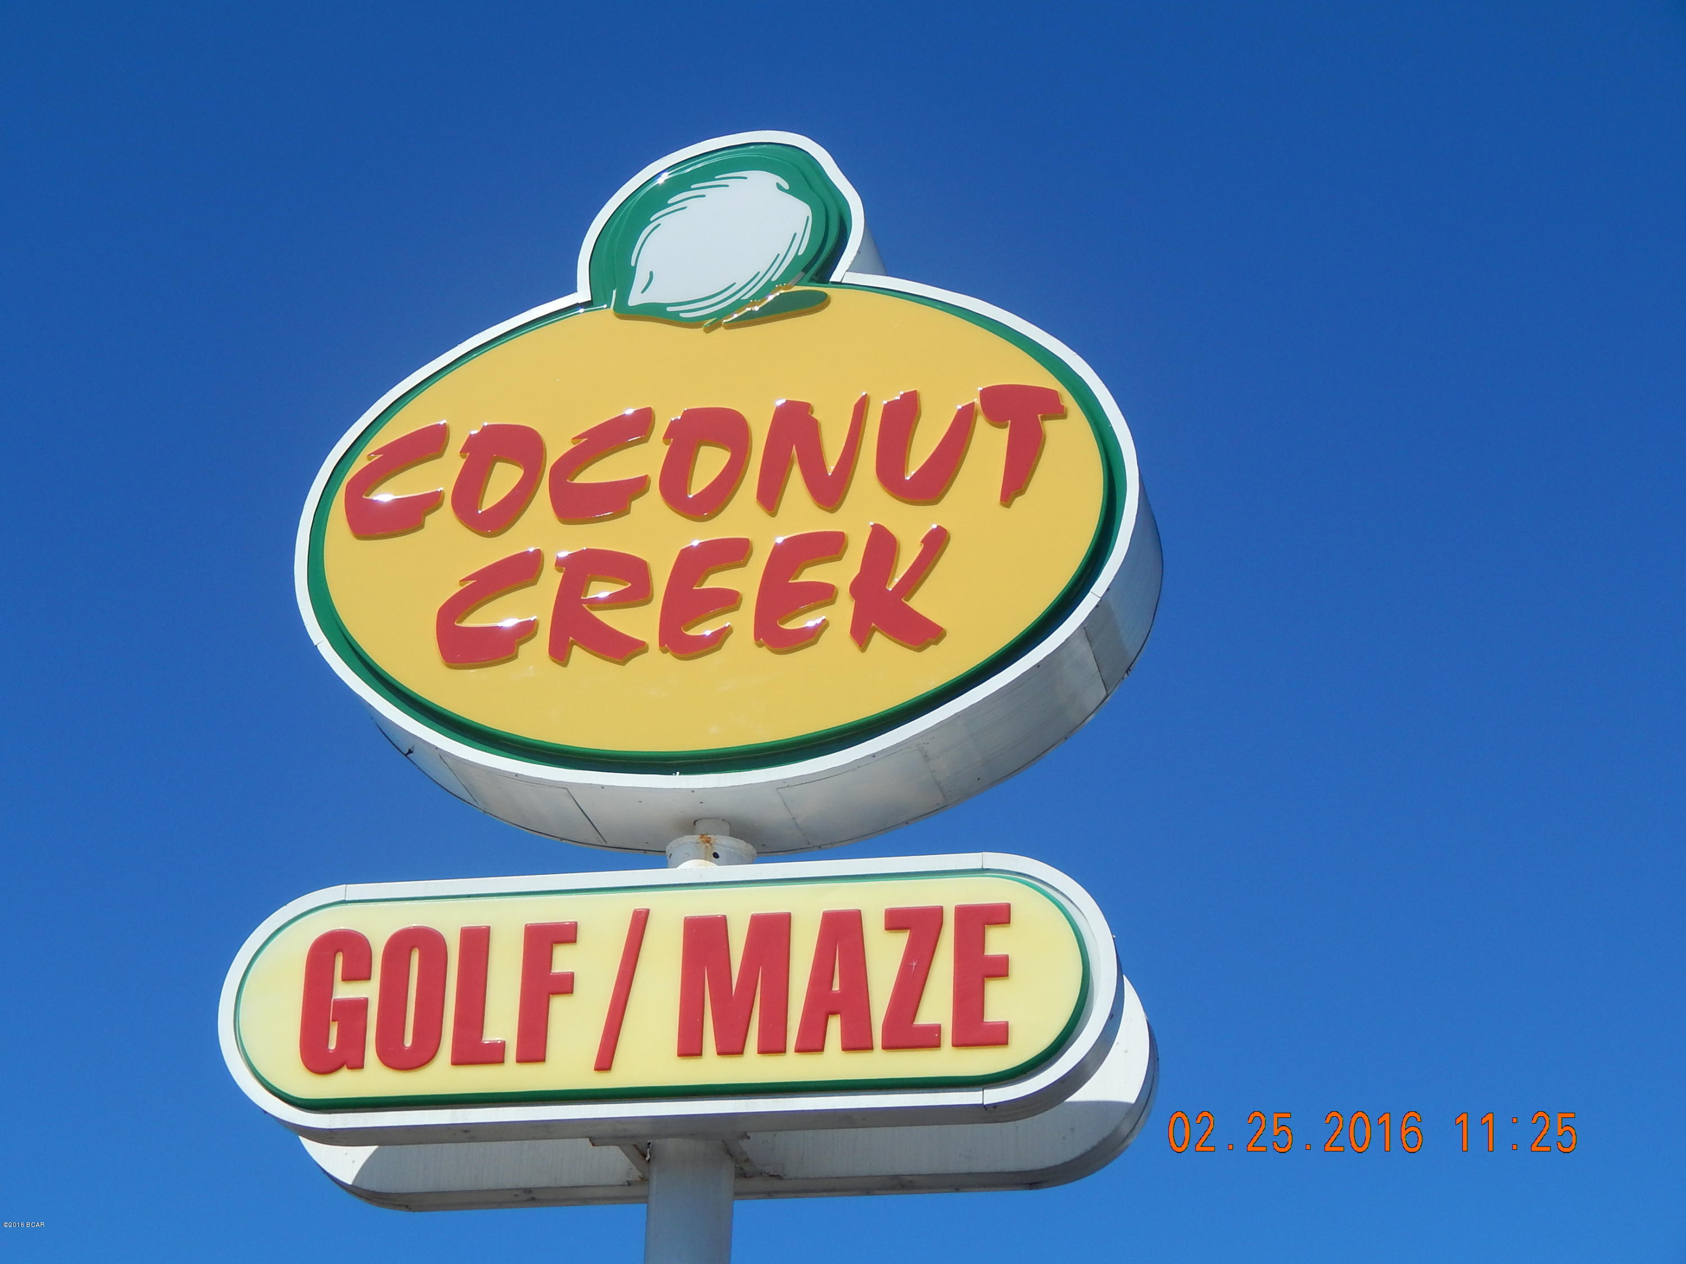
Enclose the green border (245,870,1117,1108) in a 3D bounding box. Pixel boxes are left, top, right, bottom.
[{"bbox_3d":[-0.578,1.135,13.127,2.772,0.728,0.064,-4,-25,12],"label":"green border"}]

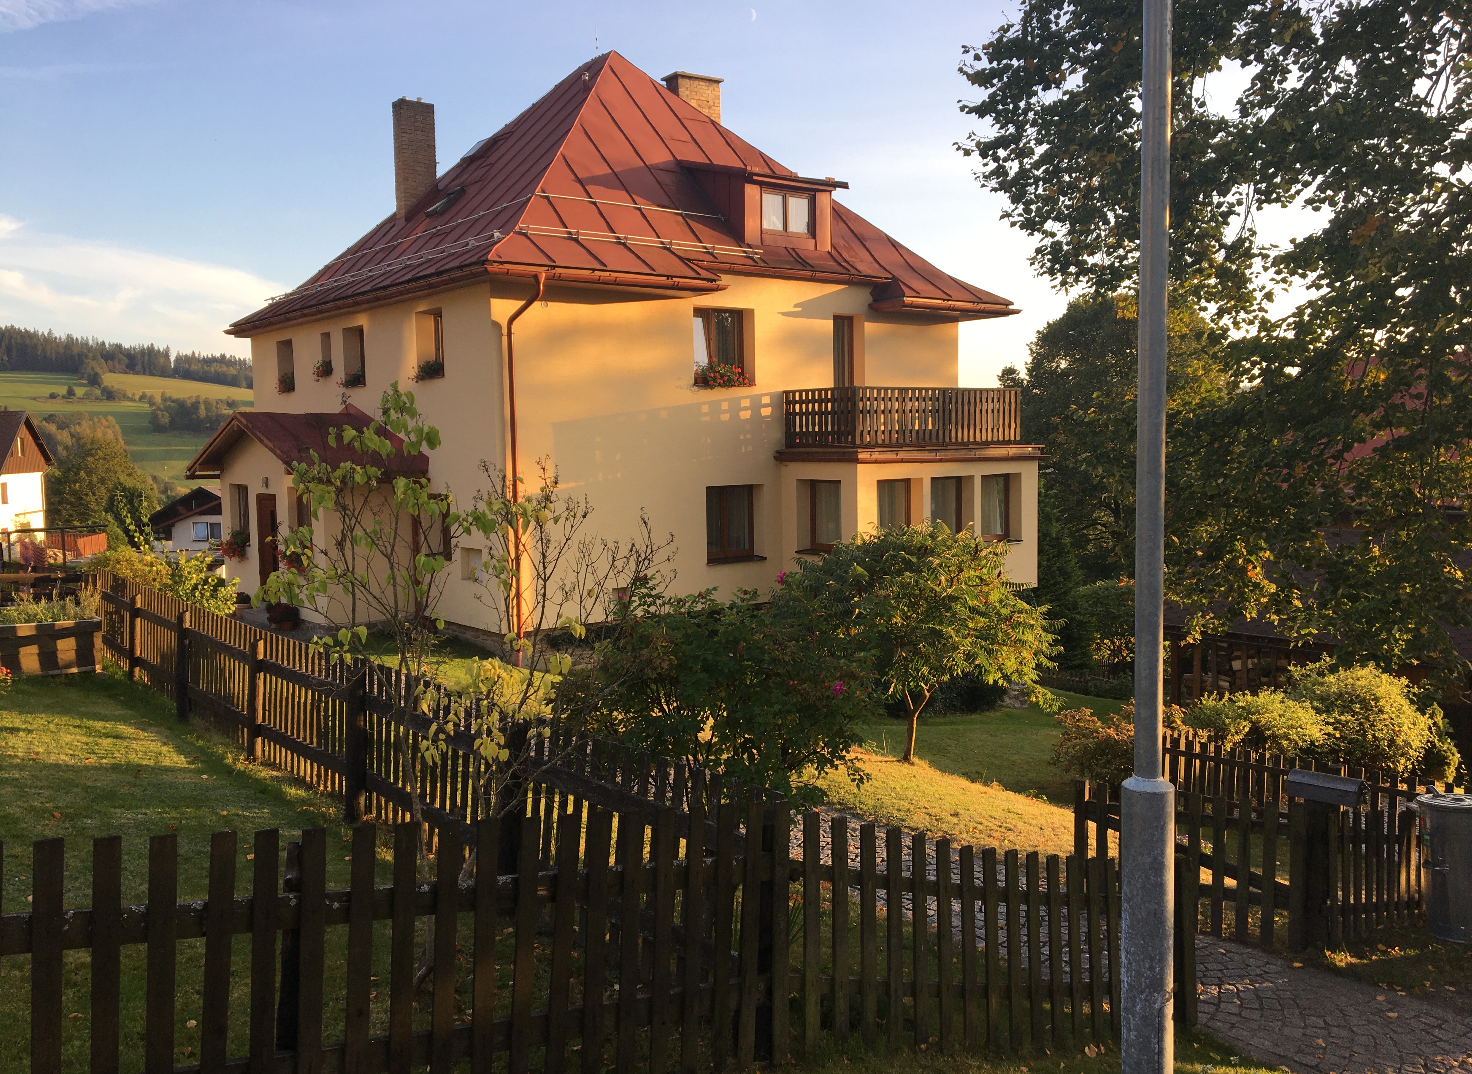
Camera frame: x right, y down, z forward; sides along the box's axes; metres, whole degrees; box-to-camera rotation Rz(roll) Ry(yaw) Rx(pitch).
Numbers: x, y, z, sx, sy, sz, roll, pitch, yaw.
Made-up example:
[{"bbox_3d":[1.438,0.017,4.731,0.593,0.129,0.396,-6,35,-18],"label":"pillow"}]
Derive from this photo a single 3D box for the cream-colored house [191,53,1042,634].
[{"bbox_3d":[-3.092,-4.515,25.722,13.650,11.410,13.700,-5,6,-39],"label":"cream-colored house"}]

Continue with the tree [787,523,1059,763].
[{"bbox_3d":[1.825,1.009,12.000,2.400,2.300,2.250,-1,5,0],"label":"tree"}]

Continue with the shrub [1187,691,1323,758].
[{"bbox_3d":[4.913,1.888,11.700,1.300,0.900,1.150,-1,5,0],"label":"shrub"}]

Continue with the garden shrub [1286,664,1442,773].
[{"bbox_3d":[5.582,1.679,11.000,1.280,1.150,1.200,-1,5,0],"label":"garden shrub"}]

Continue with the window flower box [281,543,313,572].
[{"bbox_3d":[-7.759,0.390,21.501,0.320,0.450,0.900,-5,6,-39],"label":"window flower box"}]

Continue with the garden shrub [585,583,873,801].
[{"bbox_3d":[-0.028,0.998,7.500,1.650,1.450,1.500,-1,5,0],"label":"garden shrub"}]

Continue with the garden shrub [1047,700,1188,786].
[{"bbox_3d":[3.526,1.936,11.400,1.180,0.900,1.100,-1,5,0],"label":"garden shrub"}]

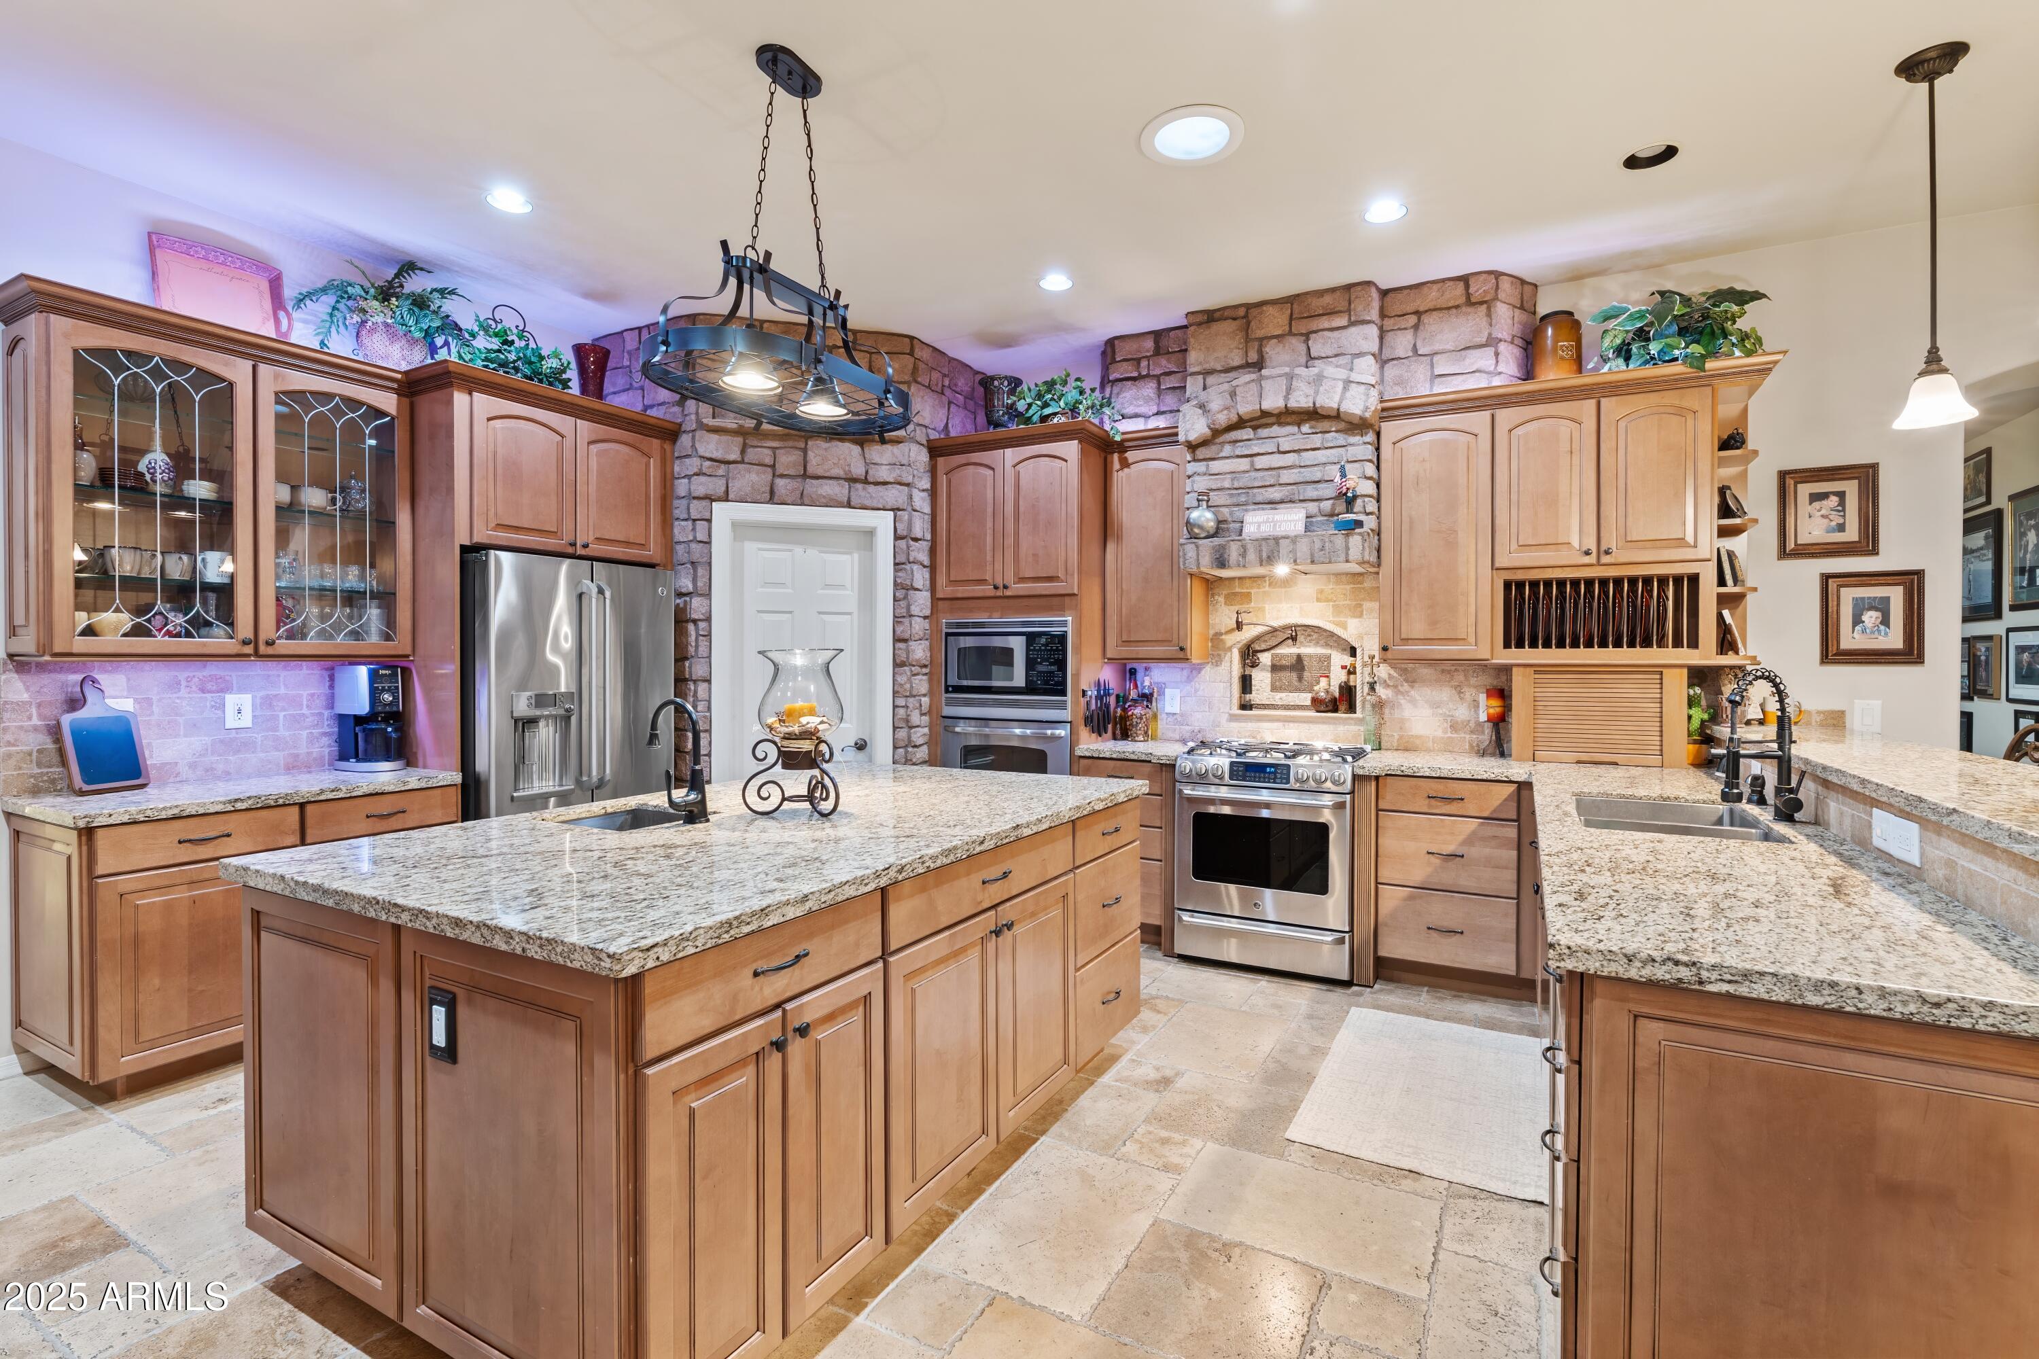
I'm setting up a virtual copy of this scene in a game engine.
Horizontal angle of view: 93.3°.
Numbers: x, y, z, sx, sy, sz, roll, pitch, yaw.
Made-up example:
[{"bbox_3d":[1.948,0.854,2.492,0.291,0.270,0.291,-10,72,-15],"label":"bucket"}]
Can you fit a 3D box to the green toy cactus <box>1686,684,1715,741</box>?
[{"bbox_3d":[2.757,0.136,3.922,0.125,0.230,0.065,1,2,32],"label":"green toy cactus"}]

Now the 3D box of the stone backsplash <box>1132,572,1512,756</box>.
[{"bbox_3d":[1.418,-0.093,4.788,1.832,0.855,0.050,1,1,28],"label":"stone backsplash"}]

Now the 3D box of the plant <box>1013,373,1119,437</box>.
[{"bbox_3d":[0.227,-1.339,4.772,0.530,0.380,0.380,1,1,29],"label":"plant"}]

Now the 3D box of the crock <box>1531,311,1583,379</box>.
[{"bbox_3d":[2.317,-1.403,4.150,0.185,0.345,0.185,0,1,28],"label":"crock"}]

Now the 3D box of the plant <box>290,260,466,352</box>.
[{"bbox_3d":[-2.596,-1.519,3.900,0.380,0.330,0.580,0,1,28],"label":"plant"}]

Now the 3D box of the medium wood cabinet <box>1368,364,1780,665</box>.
[{"bbox_3d":[2.313,-0.642,4.104,1.425,1.158,0.370,1,1,28],"label":"medium wood cabinet"}]

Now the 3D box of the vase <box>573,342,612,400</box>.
[{"bbox_3d":[-1.833,-1.249,4.132,0.168,0.370,0.168,1,1,29],"label":"vase"}]

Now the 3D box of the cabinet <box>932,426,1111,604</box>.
[{"bbox_3d":[0.043,-0.830,5.146,0.870,0.840,0.630,1,1,28],"label":"cabinet"}]

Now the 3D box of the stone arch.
[{"bbox_3d":[1.192,-1.249,4.420,0.890,0.315,0.140,1,1,28],"label":"stone arch"}]

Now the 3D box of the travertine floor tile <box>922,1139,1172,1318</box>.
[{"bbox_3d":[0.098,1.298,2.323,0.397,0.012,0.605,1,1,29],"label":"travertine floor tile"}]

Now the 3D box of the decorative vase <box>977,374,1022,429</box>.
[{"bbox_3d":[-0.110,-1.430,5.192,0.235,0.370,0.235,0,1,0],"label":"decorative vase"}]

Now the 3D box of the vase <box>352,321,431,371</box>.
[{"bbox_3d":[-2.595,-1.330,3.988,0.250,0.270,0.250,0,1,28],"label":"vase"}]

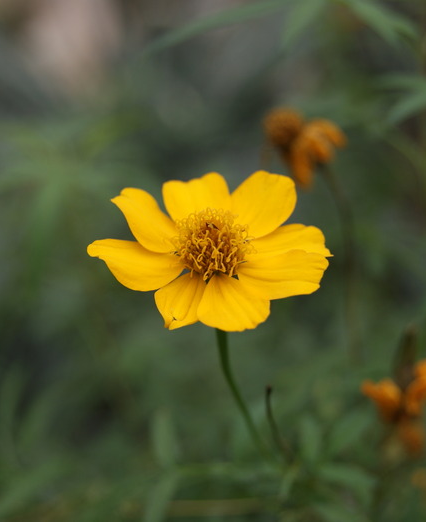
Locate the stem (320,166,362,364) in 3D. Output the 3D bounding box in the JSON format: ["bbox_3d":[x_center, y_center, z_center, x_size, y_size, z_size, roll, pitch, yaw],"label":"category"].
[{"bbox_3d":[0.035,0.001,0.383,0.005,0.055,0.004,-10,11,5],"label":"stem"}]

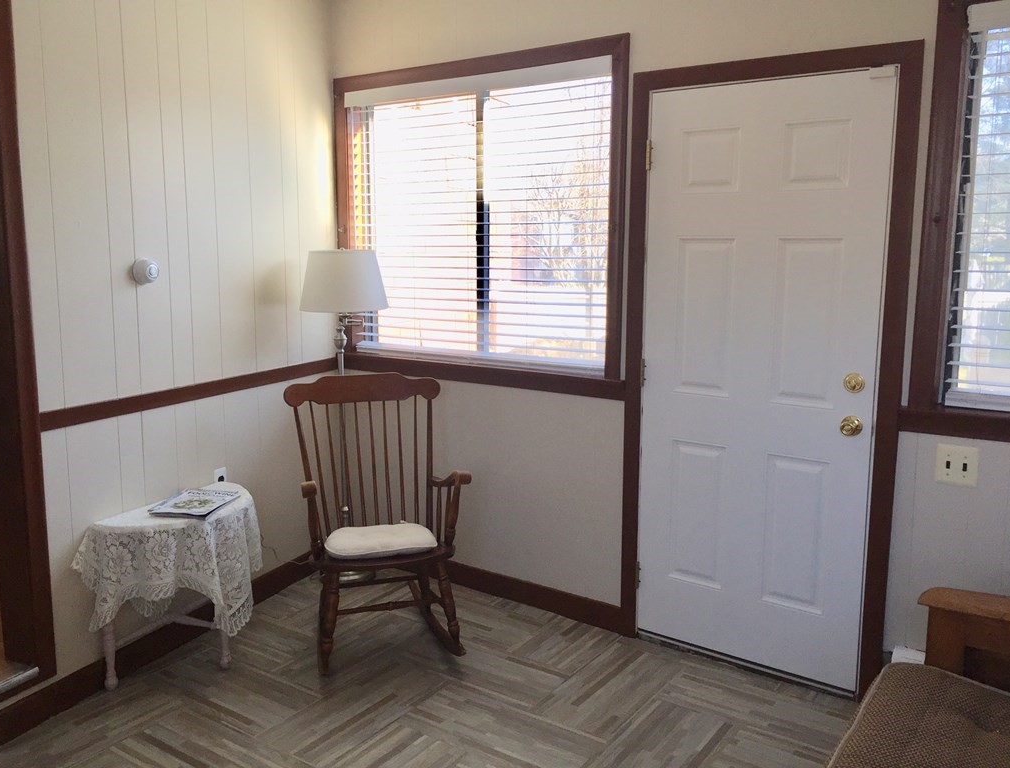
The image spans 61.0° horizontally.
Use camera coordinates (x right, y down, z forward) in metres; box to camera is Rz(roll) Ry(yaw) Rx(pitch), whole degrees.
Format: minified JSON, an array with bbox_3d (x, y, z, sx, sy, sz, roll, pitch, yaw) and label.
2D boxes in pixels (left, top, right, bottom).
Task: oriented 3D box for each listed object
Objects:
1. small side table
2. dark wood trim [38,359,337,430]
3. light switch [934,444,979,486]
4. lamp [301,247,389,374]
[{"bbox_3d":[-1.125,0.728,3.096,0.345,0.595,0.630,4,9,24],"label":"small side table"},{"bbox_3d":[-1.129,0.014,3.404,0.020,0.063,1.590,4,9,24],"label":"dark wood trim"},{"bbox_3d":[1.381,0.251,2.621,0.113,0.116,0.014,6,10,34],"label":"light switch"},{"bbox_3d":[-0.719,0.152,3.851,0.395,1.500,0.395,6,10,34],"label":"lamp"}]

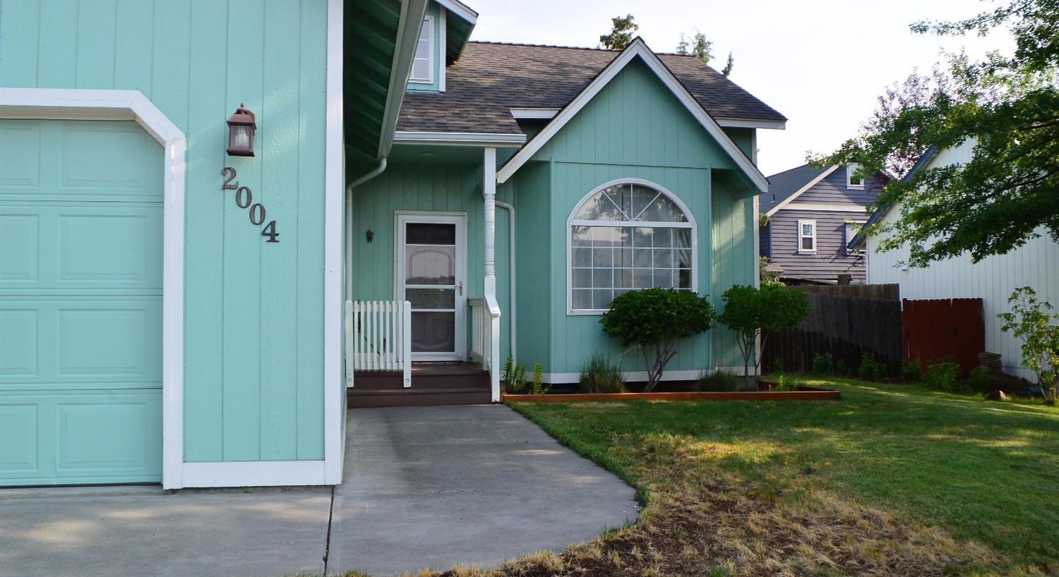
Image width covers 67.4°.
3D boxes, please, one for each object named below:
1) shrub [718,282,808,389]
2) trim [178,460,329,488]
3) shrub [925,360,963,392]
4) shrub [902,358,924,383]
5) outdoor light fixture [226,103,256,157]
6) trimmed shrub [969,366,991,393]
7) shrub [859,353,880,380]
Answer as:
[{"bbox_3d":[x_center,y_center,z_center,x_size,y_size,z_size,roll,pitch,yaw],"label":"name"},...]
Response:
[{"bbox_3d":[3.090,0.624,10.500,1.120,1.440,1.080,0,-1,-13],"label":"shrub"},{"bbox_3d":[-1.528,1.028,4.393,0.760,0.142,0.025,0,-1,-13],"label":"trim"},{"bbox_3d":[7.917,1.663,15.200,0.660,0.580,0.620,0,-1,-13],"label":"shrub"},{"bbox_3d":[7.637,1.630,15.800,0.430,0.480,0.420,0,-1,-13],"label":"shrub"},{"bbox_3d":[-1.567,-0.865,4.322,0.150,0.287,0.190,0,-1,-13],"label":"outdoor light fixture"},{"bbox_3d":[8.452,1.708,14.900,0.440,0.490,0.430,0,-1,-13],"label":"trimmed shrub"},{"bbox_3d":[6.722,1.546,15.700,0.400,0.530,0.400,0,-1,-13],"label":"shrub"}]

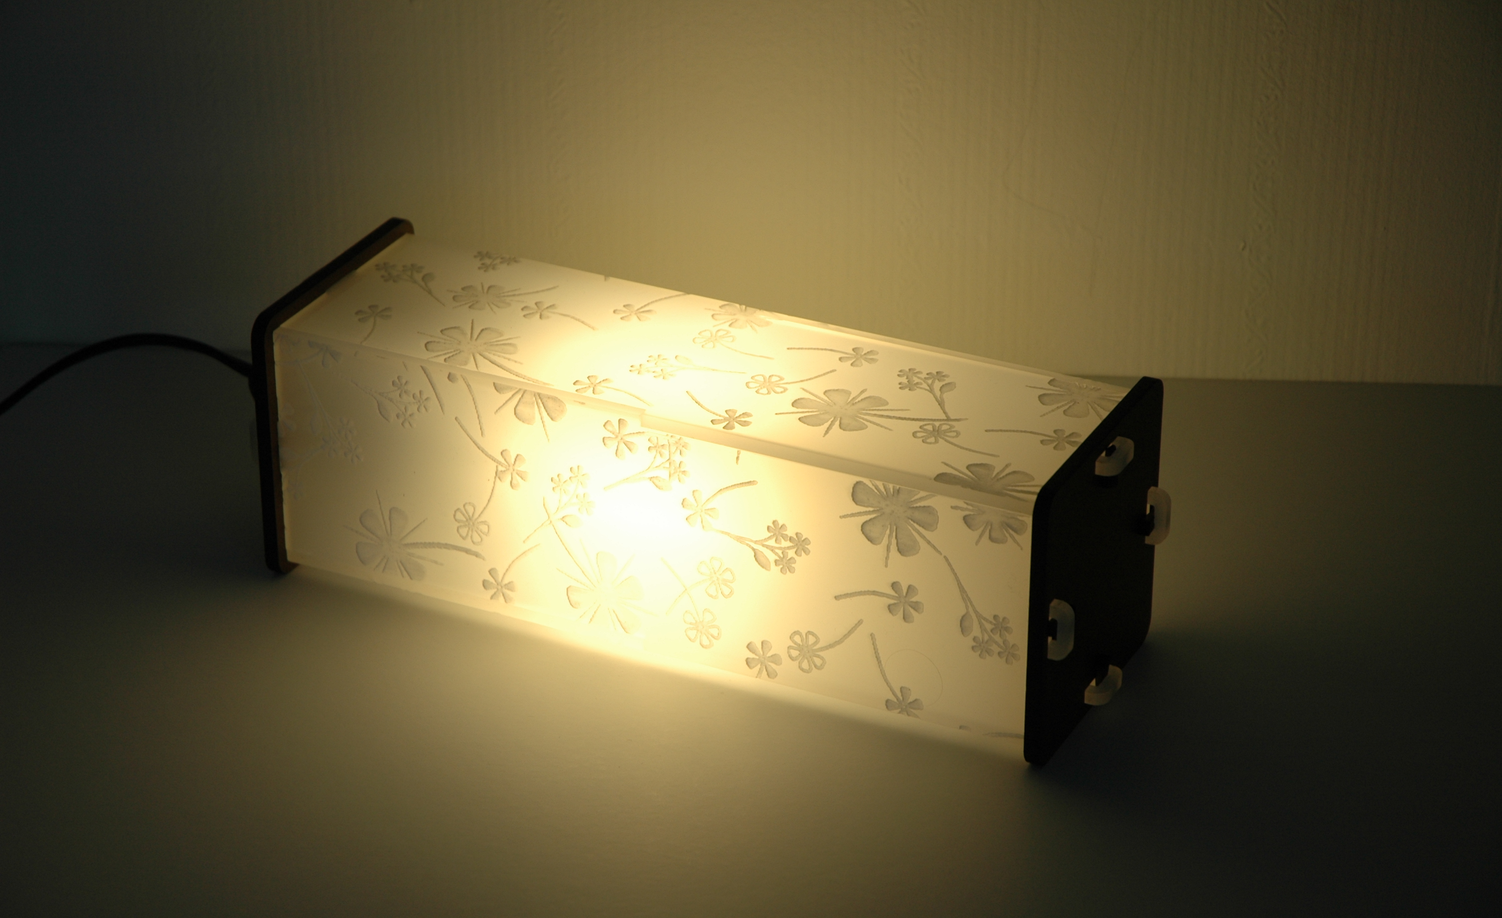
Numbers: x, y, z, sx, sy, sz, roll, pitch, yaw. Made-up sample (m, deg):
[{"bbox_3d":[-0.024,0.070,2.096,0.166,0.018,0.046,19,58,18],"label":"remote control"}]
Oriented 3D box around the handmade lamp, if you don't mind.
[{"bbox_3d":[-0.017,0.007,1.563,0.295,0.094,0.094,13,30,23],"label":"handmade lamp"}]

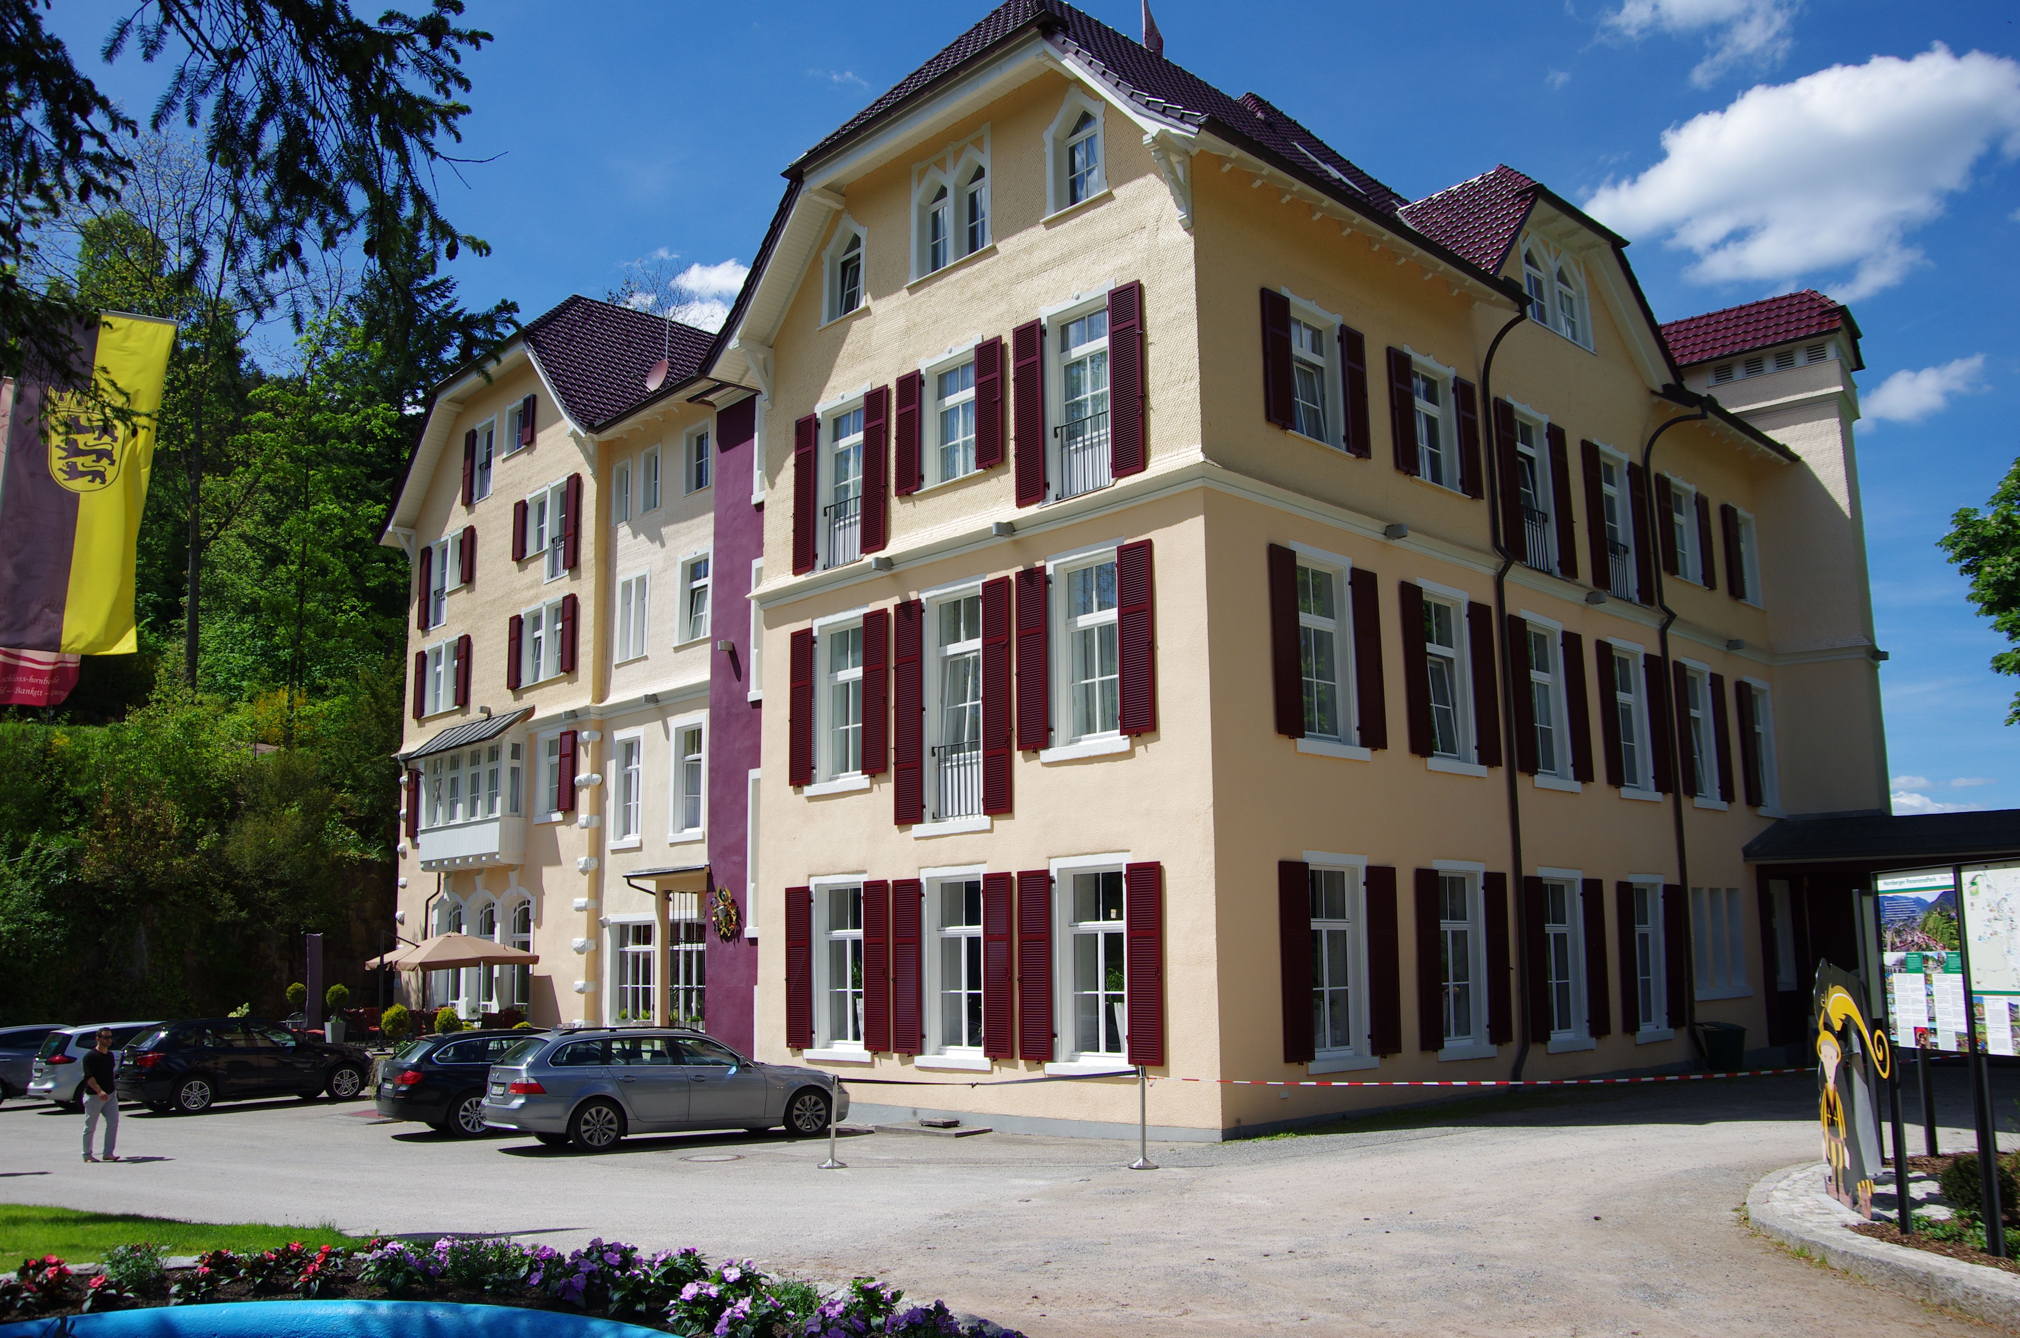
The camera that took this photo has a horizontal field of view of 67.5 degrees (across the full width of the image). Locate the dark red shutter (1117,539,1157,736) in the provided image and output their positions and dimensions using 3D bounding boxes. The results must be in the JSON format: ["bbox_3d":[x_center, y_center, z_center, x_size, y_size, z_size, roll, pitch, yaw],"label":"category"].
[{"bbox_3d":[1.597,-0.397,19.066,0.550,2.446,0.050,-11,-15,44],"label":"dark red shutter"}]

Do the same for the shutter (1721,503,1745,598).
[{"bbox_3d":[14.518,-2.330,30.319,0.620,1.889,0.050,10,-15,-42],"label":"shutter"}]

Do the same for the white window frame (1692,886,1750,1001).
[{"bbox_3d":[13.216,5.120,28.205,2.350,2.030,0.180,9,-15,-42],"label":"white window frame"}]

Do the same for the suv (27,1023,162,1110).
[{"bbox_3d":[-18.000,8.360,32.050,1.900,1.670,4.650,-10,-13,34],"label":"suv"}]

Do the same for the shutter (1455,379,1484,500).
[{"bbox_3d":[7.152,-3.584,23.525,0.570,1.896,0.050,10,-15,-42],"label":"shutter"}]

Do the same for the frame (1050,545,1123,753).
[{"bbox_3d":[1.055,-0.262,20.202,1.398,2.689,0.180,-11,-15,43],"label":"frame"}]

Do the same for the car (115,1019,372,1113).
[{"bbox_3d":[-14.580,7.607,29.198,1.890,1.660,4.650,-13,-15,43],"label":"car"}]

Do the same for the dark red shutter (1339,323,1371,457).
[{"bbox_3d":[5.073,-4.045,22.048,0.596,1.952,0.060,9,-15,-42],"label":"dark red shutter"}]

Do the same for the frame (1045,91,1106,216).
[{"bbox_3d":[0.986,-7.528,21.815,0.200,1.830,1.190,10,-15,-44],"label":"frame"}]

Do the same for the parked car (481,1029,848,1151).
[{"bbox_3d":[-4.510,5.586,20.314,4.840,1.485,1.850,7,-15,-32],"label":"parked car"}]

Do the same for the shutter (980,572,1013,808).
[{"bbox_3d":[-0.177,0.367,20.722,0.540,3.258,0.050,-11,-15,44],"label":"shutter"}]

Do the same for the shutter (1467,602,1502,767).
[{"bbox_3d":[7.159,0.232,22.751,0.600,2.468,0.050,10,-15,-42],"label":"shutter"}]

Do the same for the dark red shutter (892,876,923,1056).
[{"bbox_3d":[-1.494,4.326,22.011,0.060,2.490,0.610,10,-15,-44],"label":"dark red shutter"}]

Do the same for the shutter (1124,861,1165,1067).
[{"bbox_3d":[1.654,3.652,18.767,0.552,2.458,0.060,-11,-15,43],"label":"shutter"}]

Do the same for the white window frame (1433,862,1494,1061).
[{"bbox_3d":[6.406,4.104,21.422,1.420,2.700,0.200,10,-15,-42],"label":"white window frame"}]

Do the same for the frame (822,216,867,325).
[{"bbox_3d":[-2.713,-6.765,25.447,0.200,1.800,1.090,10,-15,-44],"label":"frame"}]

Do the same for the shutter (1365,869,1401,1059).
[{"bbox_3d":[5.082,3.922,20.409,0.684,2.494,0.060,9,-15,-42],"label":"shutter"}]

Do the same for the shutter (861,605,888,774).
[{"bbox_3d":[-2.082,0.346,23.072,0.562,2.509,0.060,-11,-15,43],"label":"shutter"}]

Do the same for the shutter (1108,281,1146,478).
[{"bbox_3d":[1.527,-3.786,19.758,0.540,2.601,0.050,-11,-15,44],"label":"shutter"}]

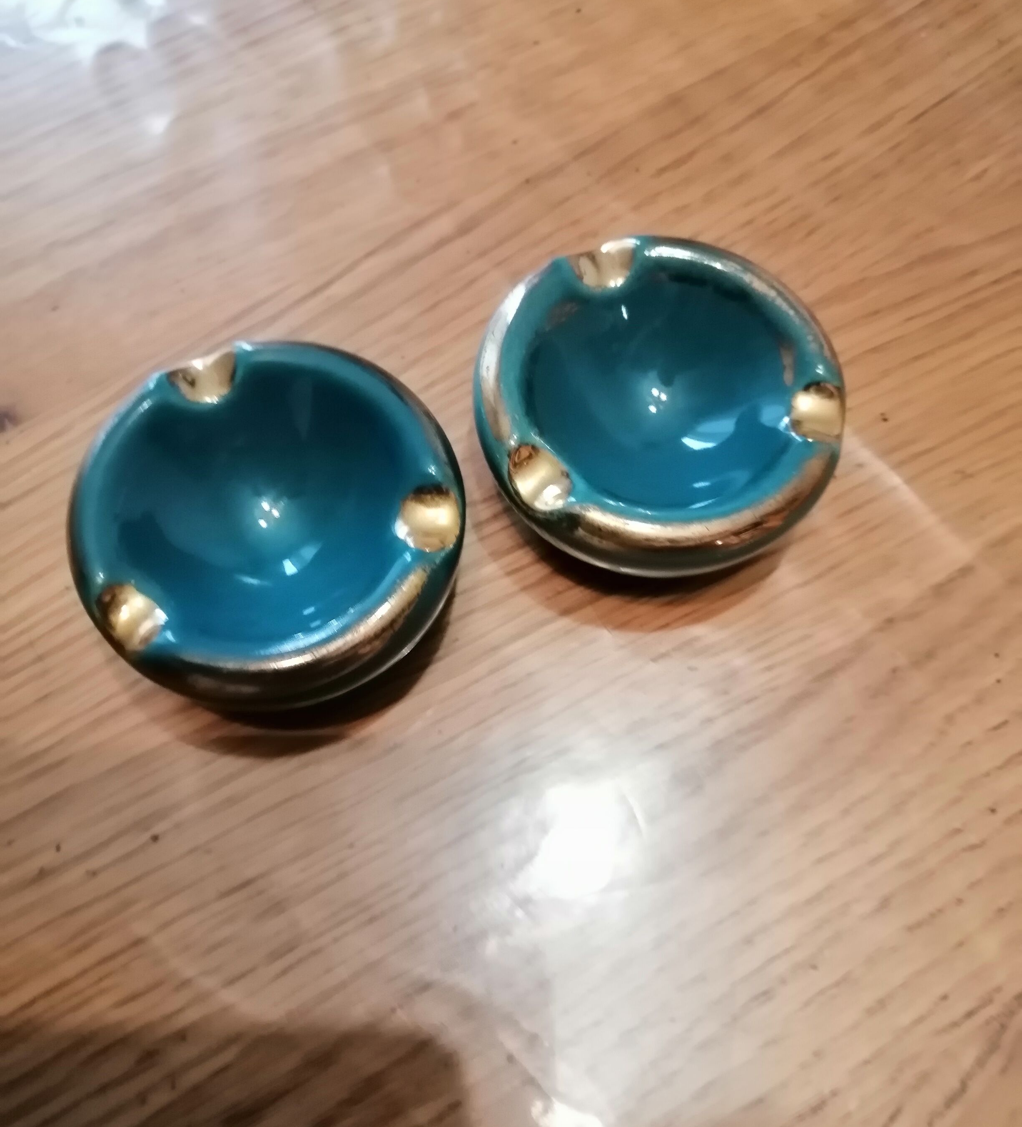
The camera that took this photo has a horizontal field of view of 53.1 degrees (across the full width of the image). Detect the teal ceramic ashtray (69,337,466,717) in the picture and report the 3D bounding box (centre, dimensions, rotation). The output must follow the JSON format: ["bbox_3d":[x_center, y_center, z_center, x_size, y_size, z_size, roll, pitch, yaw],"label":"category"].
[{"bbox_3d":[-0.056,-0.009,0.240,0.090,0.031,0.090,0,67,-2],"label":"teal ceramic ashtray"}]

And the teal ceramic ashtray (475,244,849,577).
[{"bbox_3d":[0.036,-0.039,0.256,0.090,0.031,0.090,0,67,-2],"label":"teal ceramic ashtray"}]

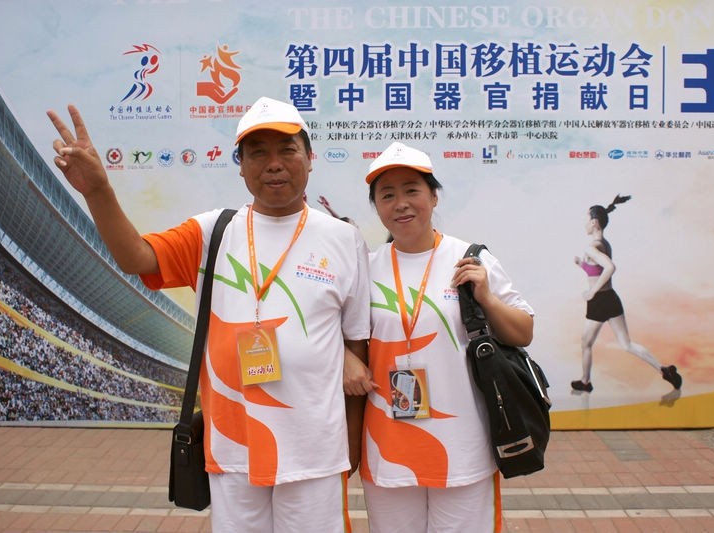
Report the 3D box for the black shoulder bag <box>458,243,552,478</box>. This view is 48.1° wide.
[{"bbox_3d":[0.388,0.208,2.060,0.170,0.550,0.340,-12,4,15],"label":"black shoulder bag"}]

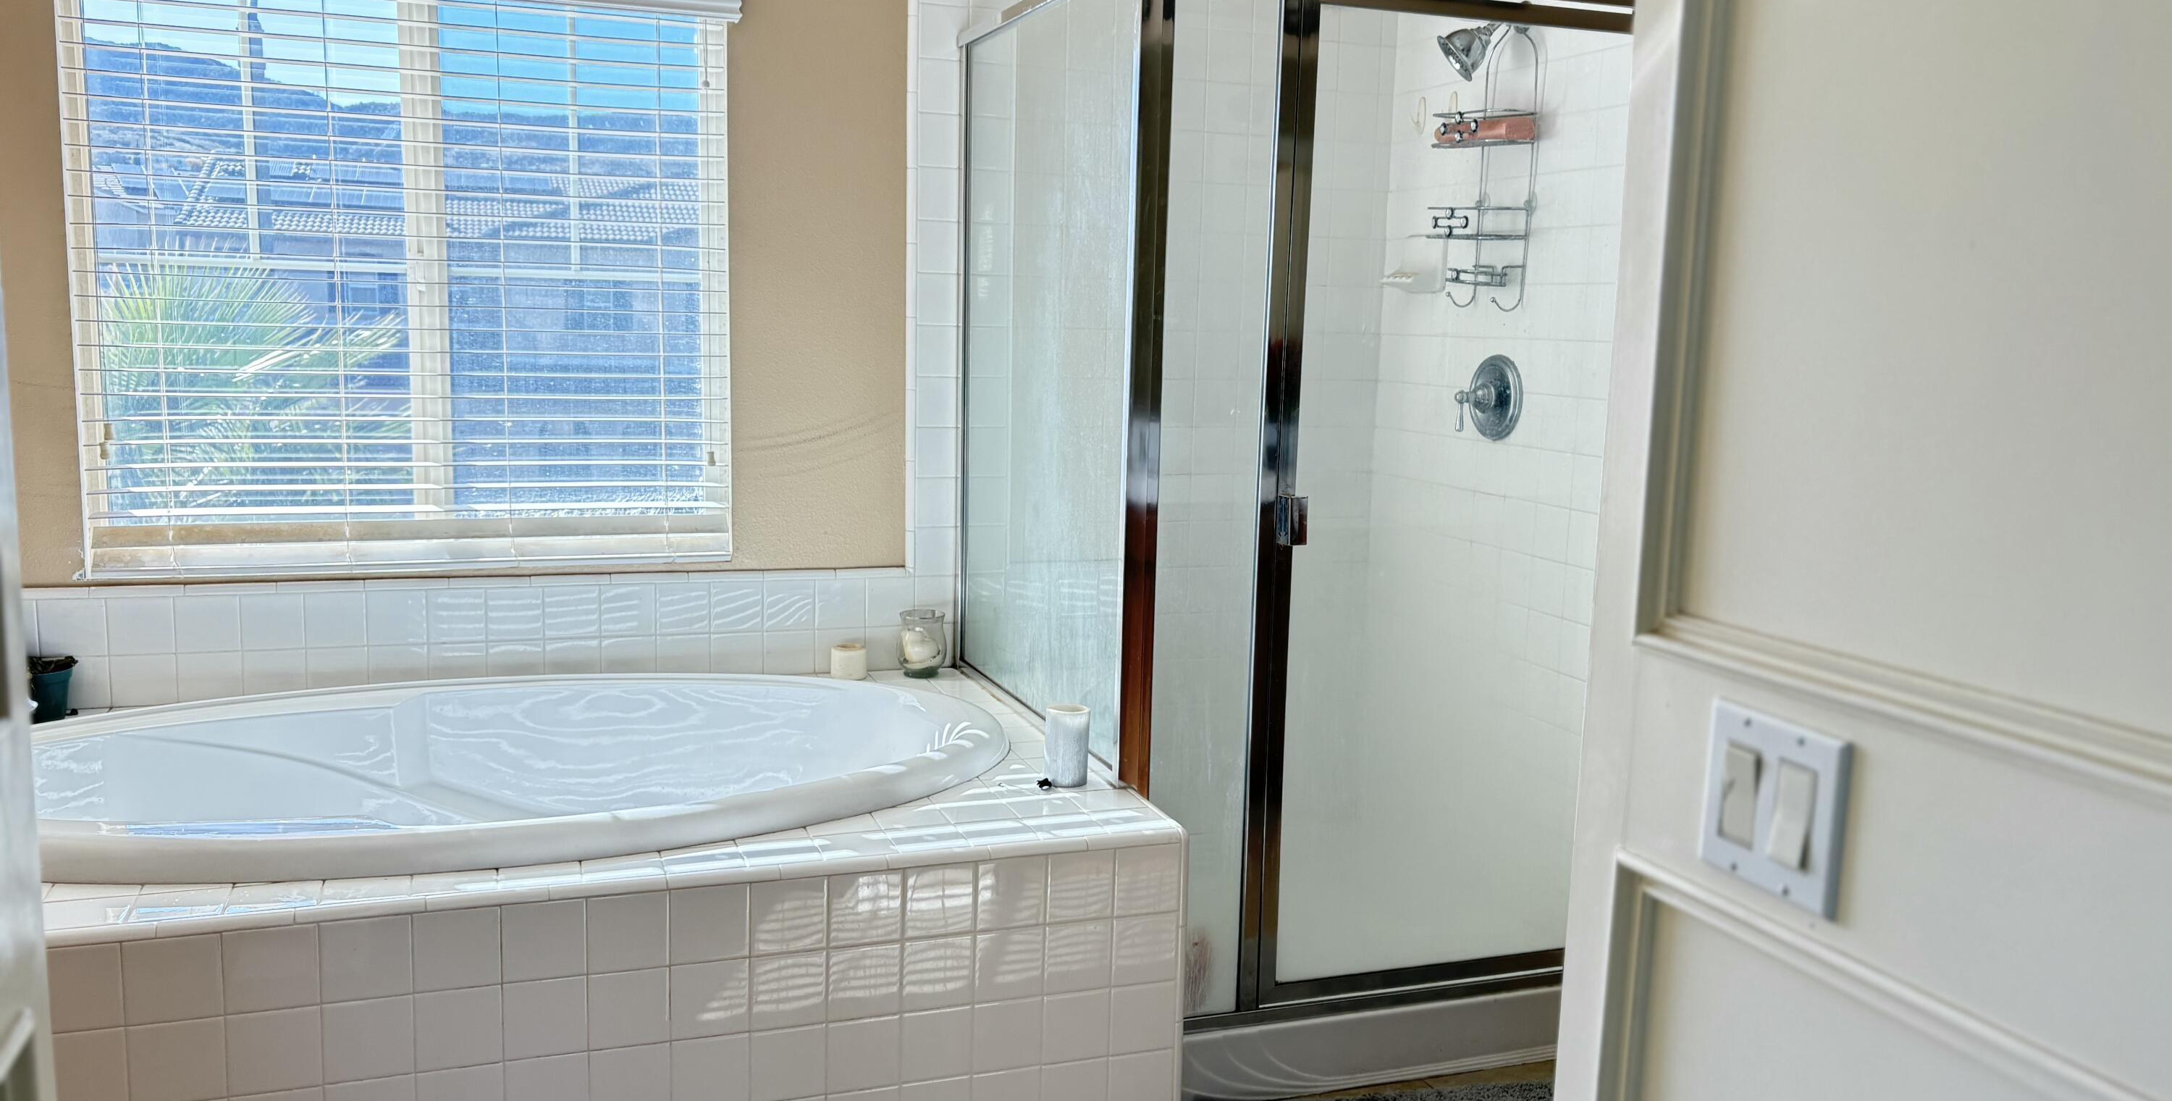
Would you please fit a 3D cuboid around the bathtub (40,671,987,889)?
[{"bbox_3d":[-1.011,0.580,2.752,1.825,0.520,1.110,-1,8,-20],"label":"bathtub"}]

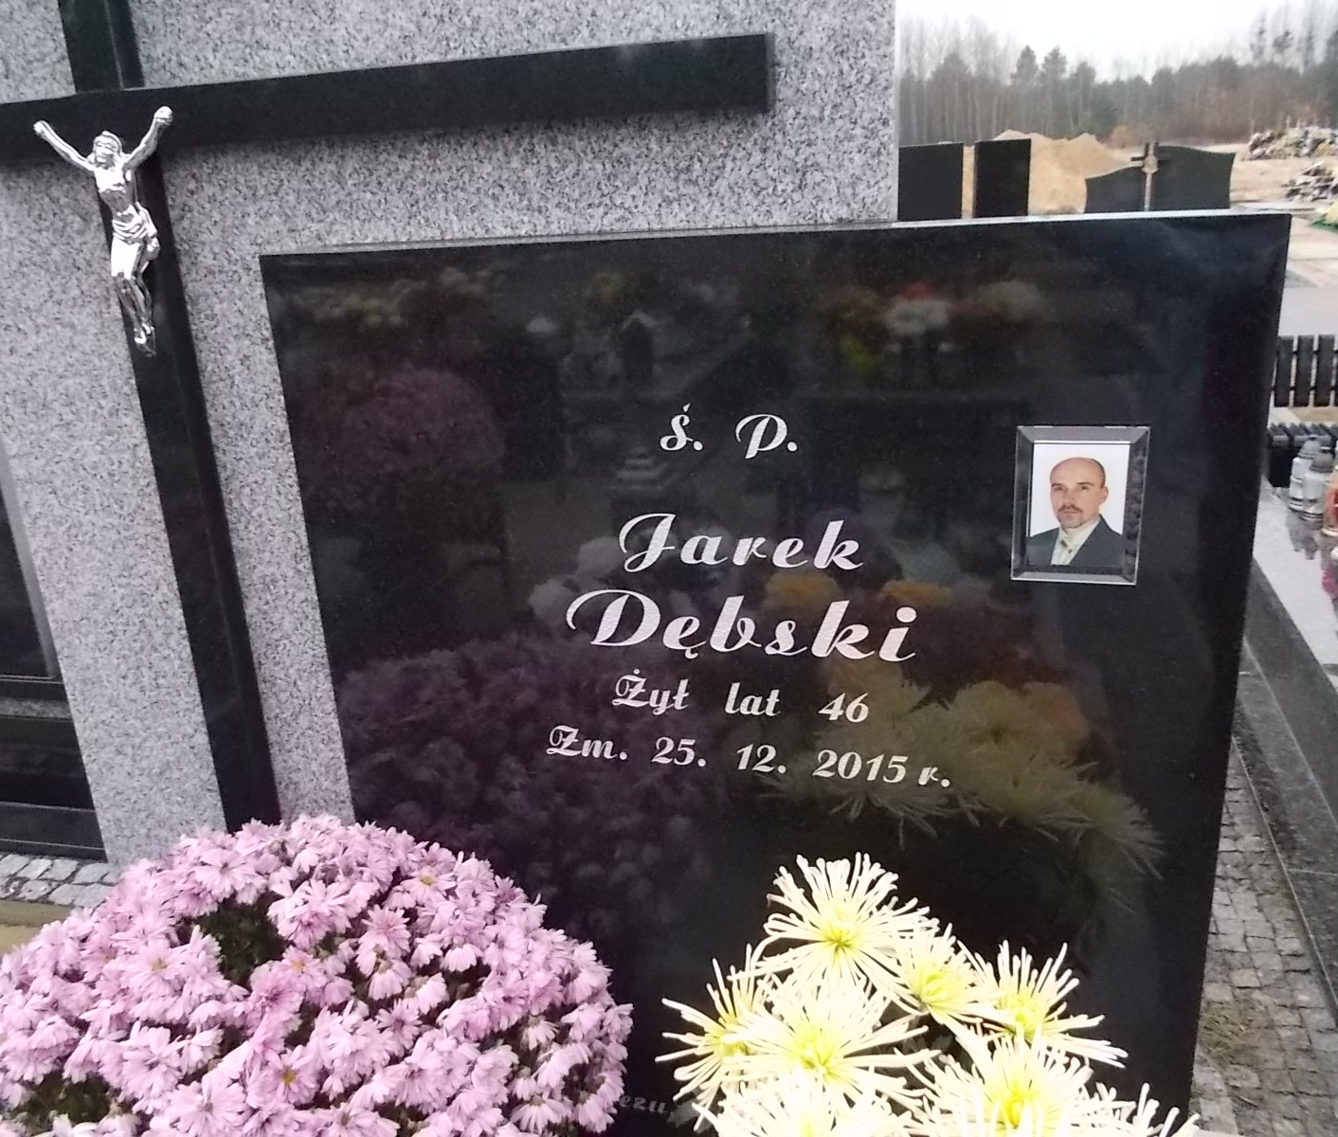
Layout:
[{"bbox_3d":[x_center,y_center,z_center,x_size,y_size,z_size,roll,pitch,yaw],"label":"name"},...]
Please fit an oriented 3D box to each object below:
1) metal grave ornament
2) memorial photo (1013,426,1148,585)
[{"bbox_3d":[-0.784,-0.469,1.616,0.234,0.334,0.060,2,19,15],"label":"metal grave ornament"},{"bbox_3d":[0.451,-0.068,1.255,0.134,0.177,0.015,2,19,15],"label":"memorial photo"}]

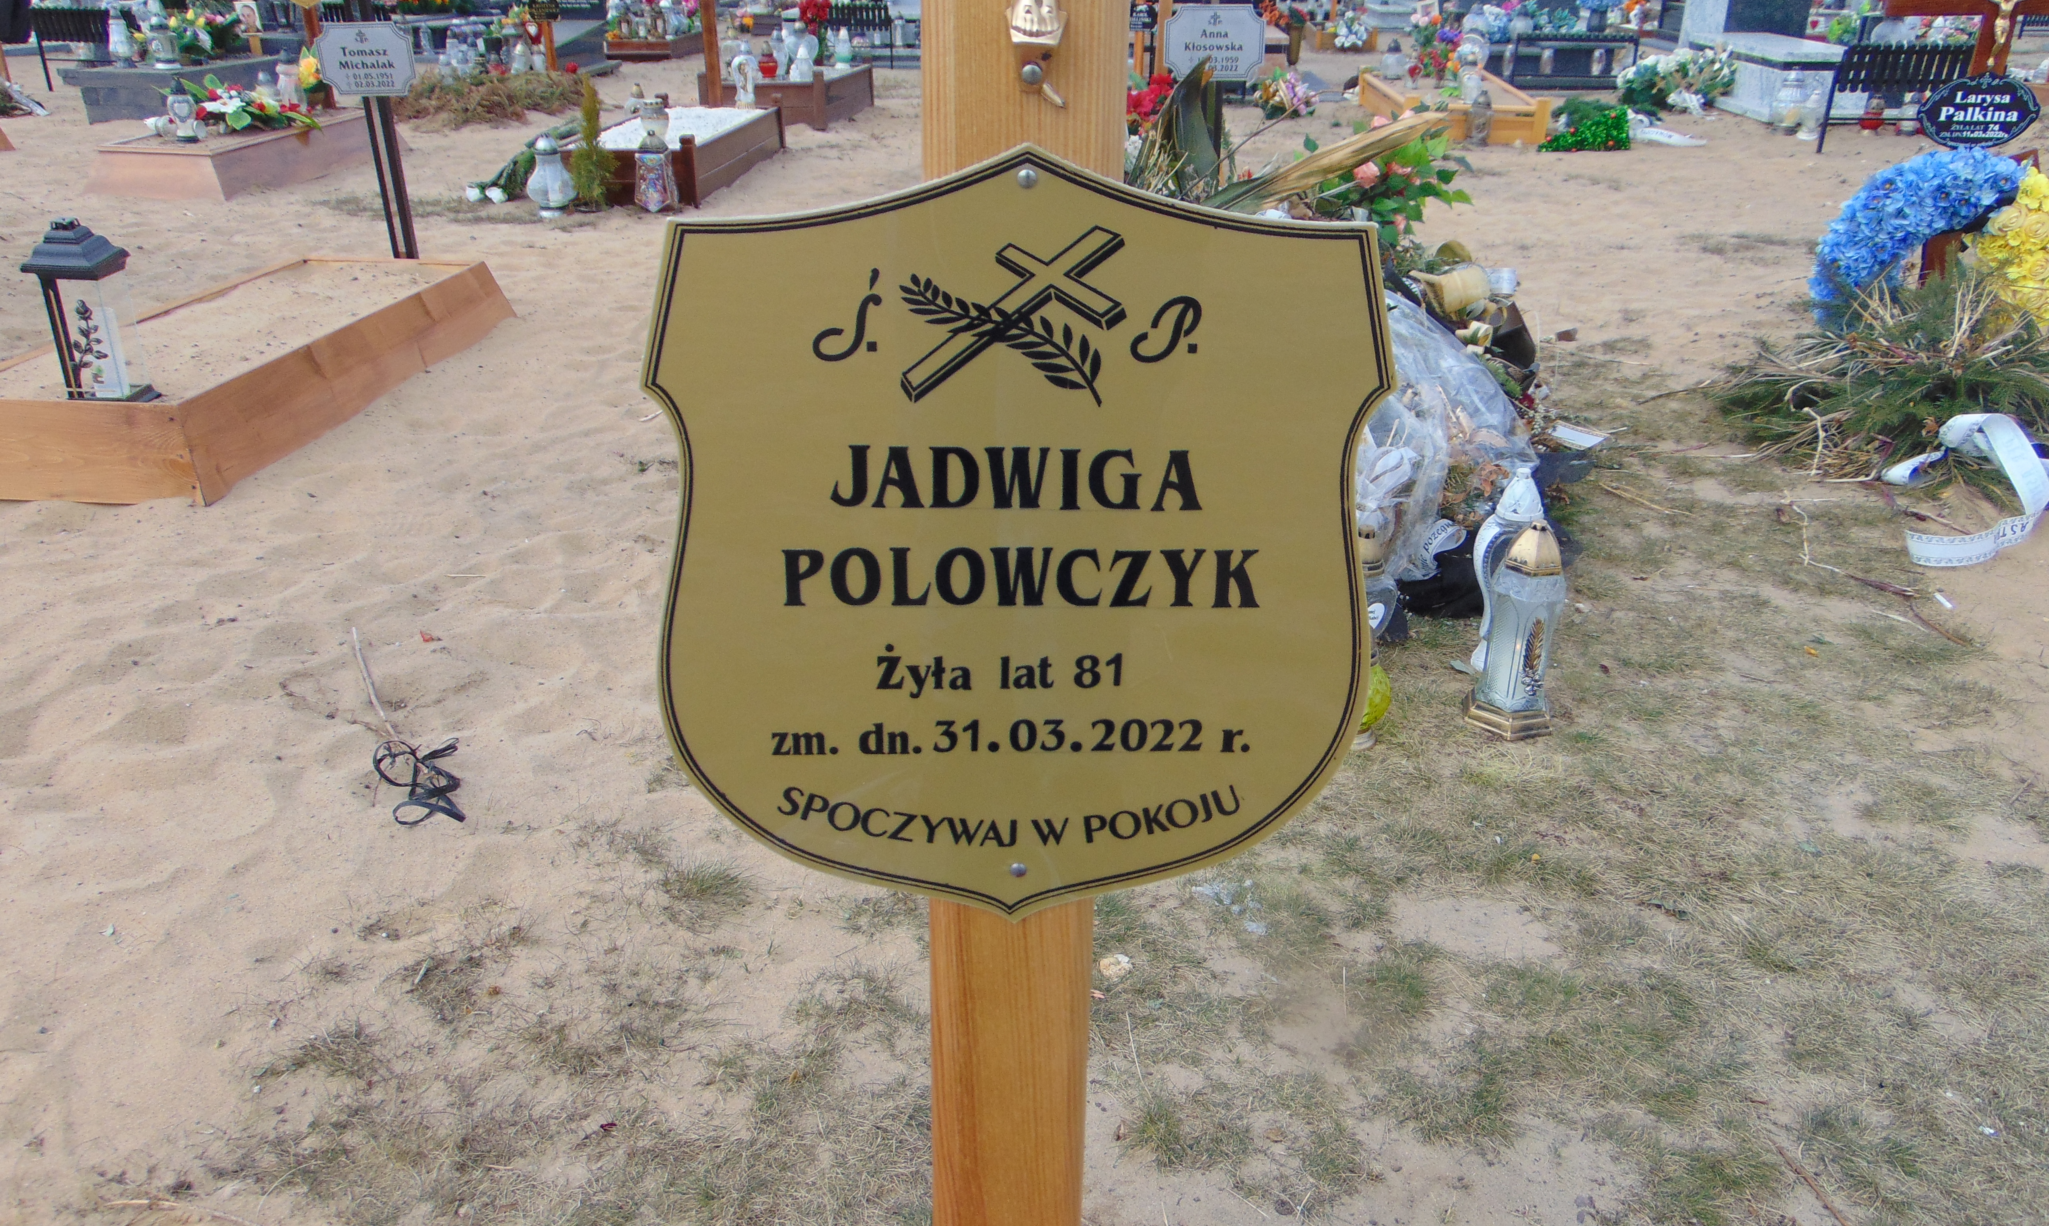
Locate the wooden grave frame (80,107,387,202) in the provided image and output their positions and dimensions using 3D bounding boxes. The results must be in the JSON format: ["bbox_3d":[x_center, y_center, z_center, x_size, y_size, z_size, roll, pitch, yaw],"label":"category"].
[{"bbox_3d":[-3.933,-2.381,7.601,0.724,0.202,1.692,3,26,7],"label":"wooden grave frame"}]

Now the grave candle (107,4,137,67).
[{"bbox_3d":[-6.601,-4.223,10.828,0.160,0.410,0.160,-7,26,-15],"label":"grave candle"}]

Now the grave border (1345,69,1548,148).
[{"bbox_3d":[2.740,-3.317,9.605,0.860,0.262,1.950,2,25,4],"label":"grave border"}]

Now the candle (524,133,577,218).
[{"bbox_3d":[-2.163,-1.987,6.697,0.222,0.350,0.222,3,26,5],"label":"candle"}]

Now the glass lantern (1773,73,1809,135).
[{"bbox_3d":[4.753,-3.150,9.118,0.196,0.376,0.196,3,26,5],"label":"glass lantern"}]

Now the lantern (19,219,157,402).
[{"bbox_3d":[-2.142,-0.681,3.395,0.159,0.434,0.159,-2,26,-3],"label":"lantern"}]

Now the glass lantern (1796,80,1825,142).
[{"bbox_3d":[4.747,-3.007,8.895,0.153,0.309,0.153,3,26,5],"label":"glass lantern"}]

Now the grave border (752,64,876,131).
[{"bbox_3d":[-1.501,-3.371,9.537,0.786,0.315,1.202,4,26,9],"label":"grave border"}]

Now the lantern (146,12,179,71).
[{"bbox_3d":[-5.388,-3.566,9.237,0.185,0.299,0.185,-13,29,-26],"label":"lantern"}]

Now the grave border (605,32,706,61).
[{"bbox_3d":[-3.525,-5.529,14.375,0.640,0.175,1.400,3,26,5],"label":"grave border"}]

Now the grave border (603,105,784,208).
[{"bbox_3d":[-1.747,-2.359,7.440,0.676,0.301,1.645,2,26,5],"label":"grave border"}]

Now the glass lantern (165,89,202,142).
[{"bbox_3d":[-4.170,-2.474,7.315,0.150,0.253,0.150,-13,29,-26],"label":"glass lantern"}]

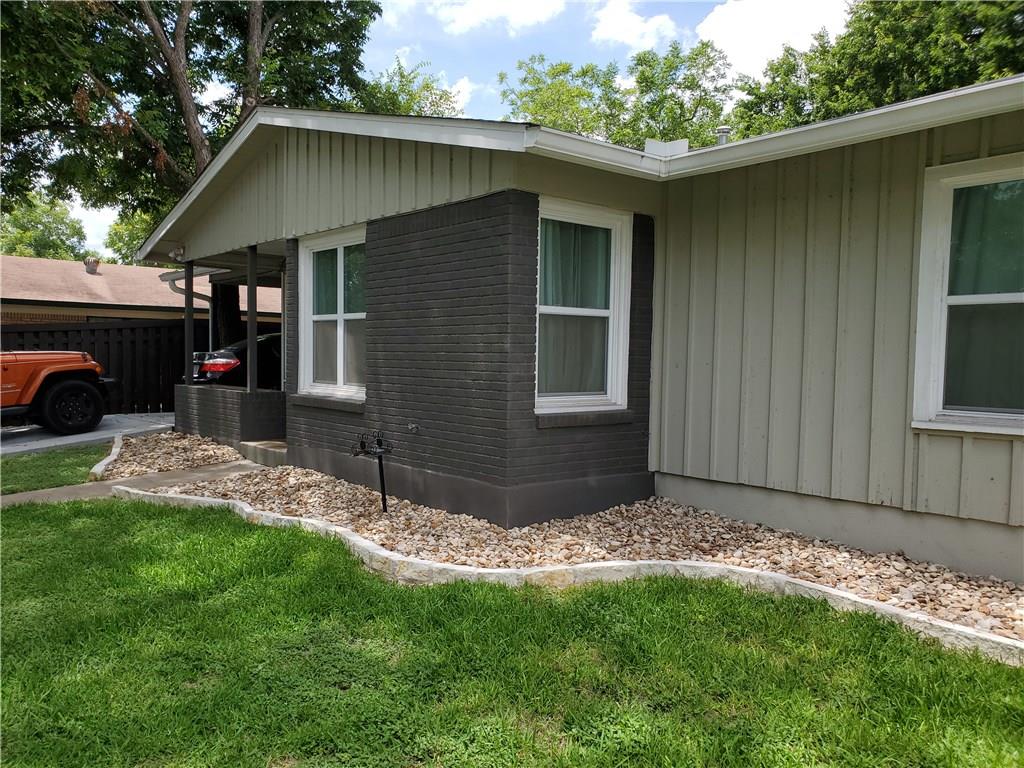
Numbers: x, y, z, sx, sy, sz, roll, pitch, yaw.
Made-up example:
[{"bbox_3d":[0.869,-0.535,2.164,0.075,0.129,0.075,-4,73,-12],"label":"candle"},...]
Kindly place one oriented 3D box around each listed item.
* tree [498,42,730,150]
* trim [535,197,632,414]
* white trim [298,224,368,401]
[{"bbox_3d":[2.366,-3.717,18.632,6.300,9.000,6.500,0,2,-42],"label":"tree"},{"bbox_3d":[0.525,-0.592,6.053,1.110,1.645,0.119,0,2,-42],"label":"trim"},{"bbox_3d":[-1.708,-0.679,7.511,0.119,1.635,1.447,0,2,-42],"label":"white trim"}]

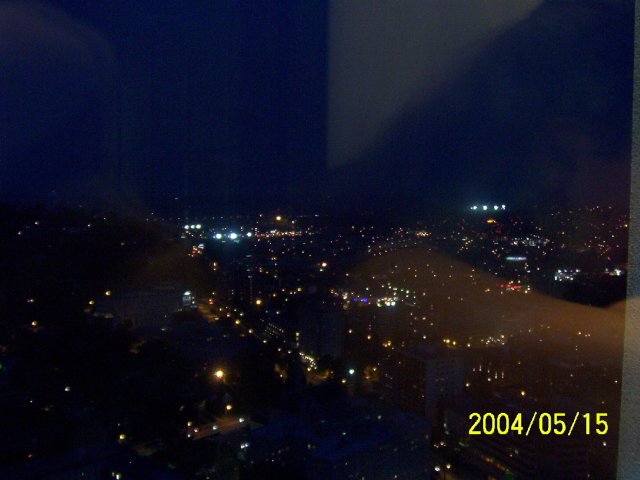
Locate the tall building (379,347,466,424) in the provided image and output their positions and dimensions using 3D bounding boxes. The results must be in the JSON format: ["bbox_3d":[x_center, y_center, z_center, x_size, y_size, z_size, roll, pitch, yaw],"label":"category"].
[{"bbox_3d":[58.599,81.583,387.371,25.626,39.400,46.846,-1,3,-27],"label":"tall building"}]

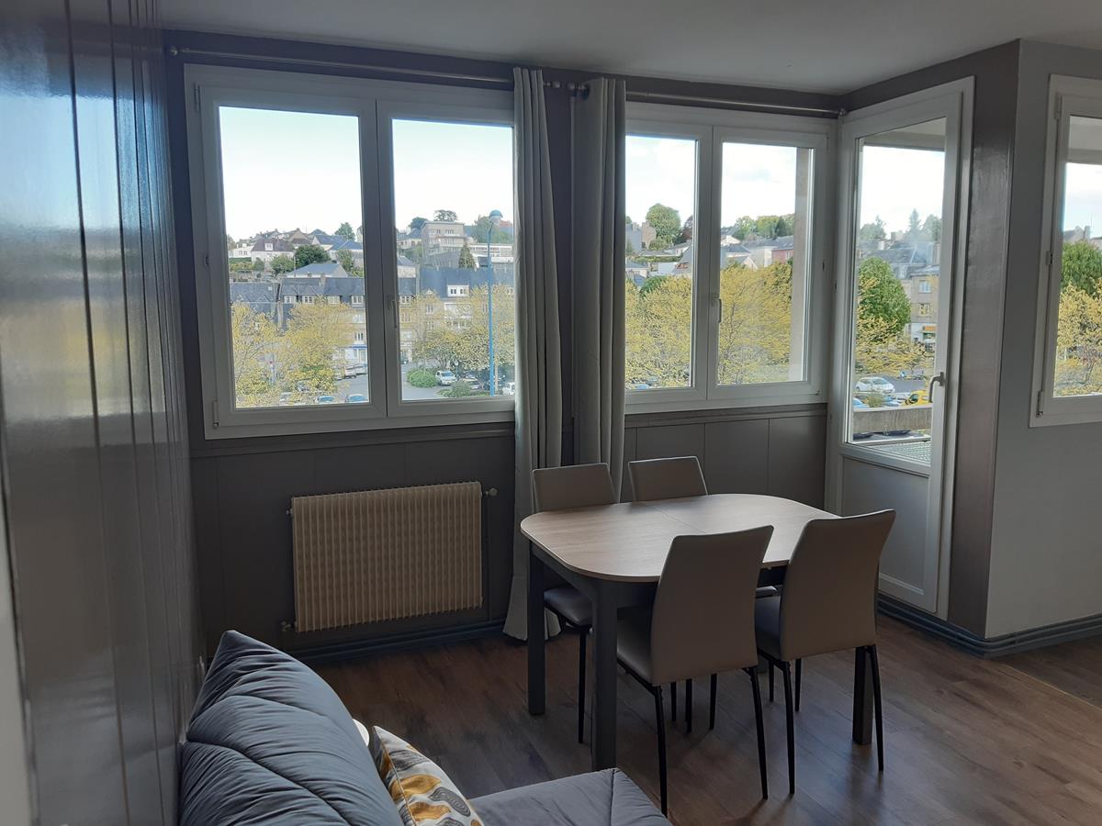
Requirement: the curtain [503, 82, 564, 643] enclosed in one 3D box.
[{"bbox_3d":[-0.075,-0.209,3.732,0.272,2.560,0.185,-3,7,-20],"label":"curtain"}]

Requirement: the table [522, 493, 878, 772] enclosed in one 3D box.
[{"bbox_3d":[0.543,0.792,3.081,1.221,0.752,0.912,-3,7,-20],"label":"table"}]

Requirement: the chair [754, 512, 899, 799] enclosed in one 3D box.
[{"bbox_3d":[0.857,0.738,2.872,0.405,0.904,0.510,-3,7,-20],"label":"chair"}]

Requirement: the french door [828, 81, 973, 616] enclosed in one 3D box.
[{"bbox_3d":[1.682,-0.281,4.077,0.080,2.449,0.765,-4,8,-28],"label":"french door"}]

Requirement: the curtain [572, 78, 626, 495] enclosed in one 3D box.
[{"bbox_3d":[0.218,-0.230,3.846,0.281,2.552,0.170,-3,7,-20],"label":"curtain"}]

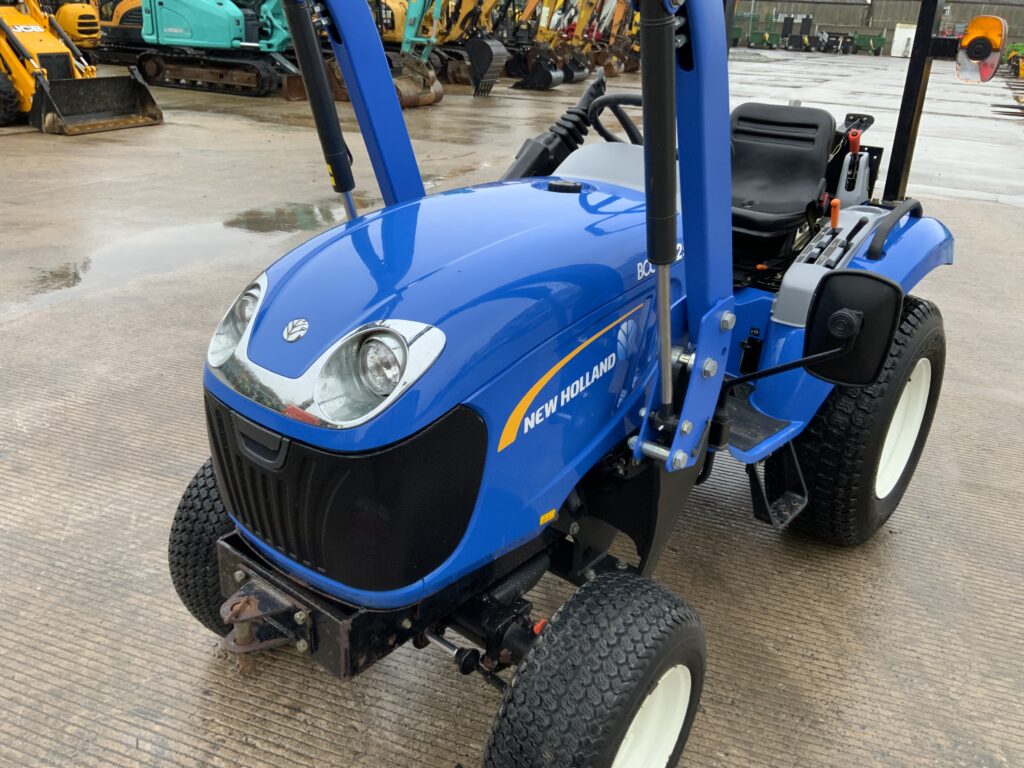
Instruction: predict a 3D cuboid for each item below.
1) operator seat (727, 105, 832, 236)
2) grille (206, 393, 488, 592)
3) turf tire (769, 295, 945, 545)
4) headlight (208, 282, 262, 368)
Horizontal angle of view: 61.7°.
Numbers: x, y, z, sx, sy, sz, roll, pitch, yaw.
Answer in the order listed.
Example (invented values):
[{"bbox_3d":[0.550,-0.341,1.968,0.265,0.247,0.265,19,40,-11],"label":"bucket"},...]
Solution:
[{"bbox_3d":[0.771,-0.695,2.732,0.439,0.383,0.449,20,30,35],"label":"operator seat"},{"bbox_3d":[-0.352,0.137,1.633,0.571,0.330,0.286,20,30,35],"label":"grille"},{"bbox_3d":[1.120,0.103,2.774,0.312,0.824,0.831,20,30,35],"label":"turf tire"},{"bbox_3d":[-0.504,-0.113,1.611,0.118,0.143,0.138,20,30,35],"label":"headlight"}]

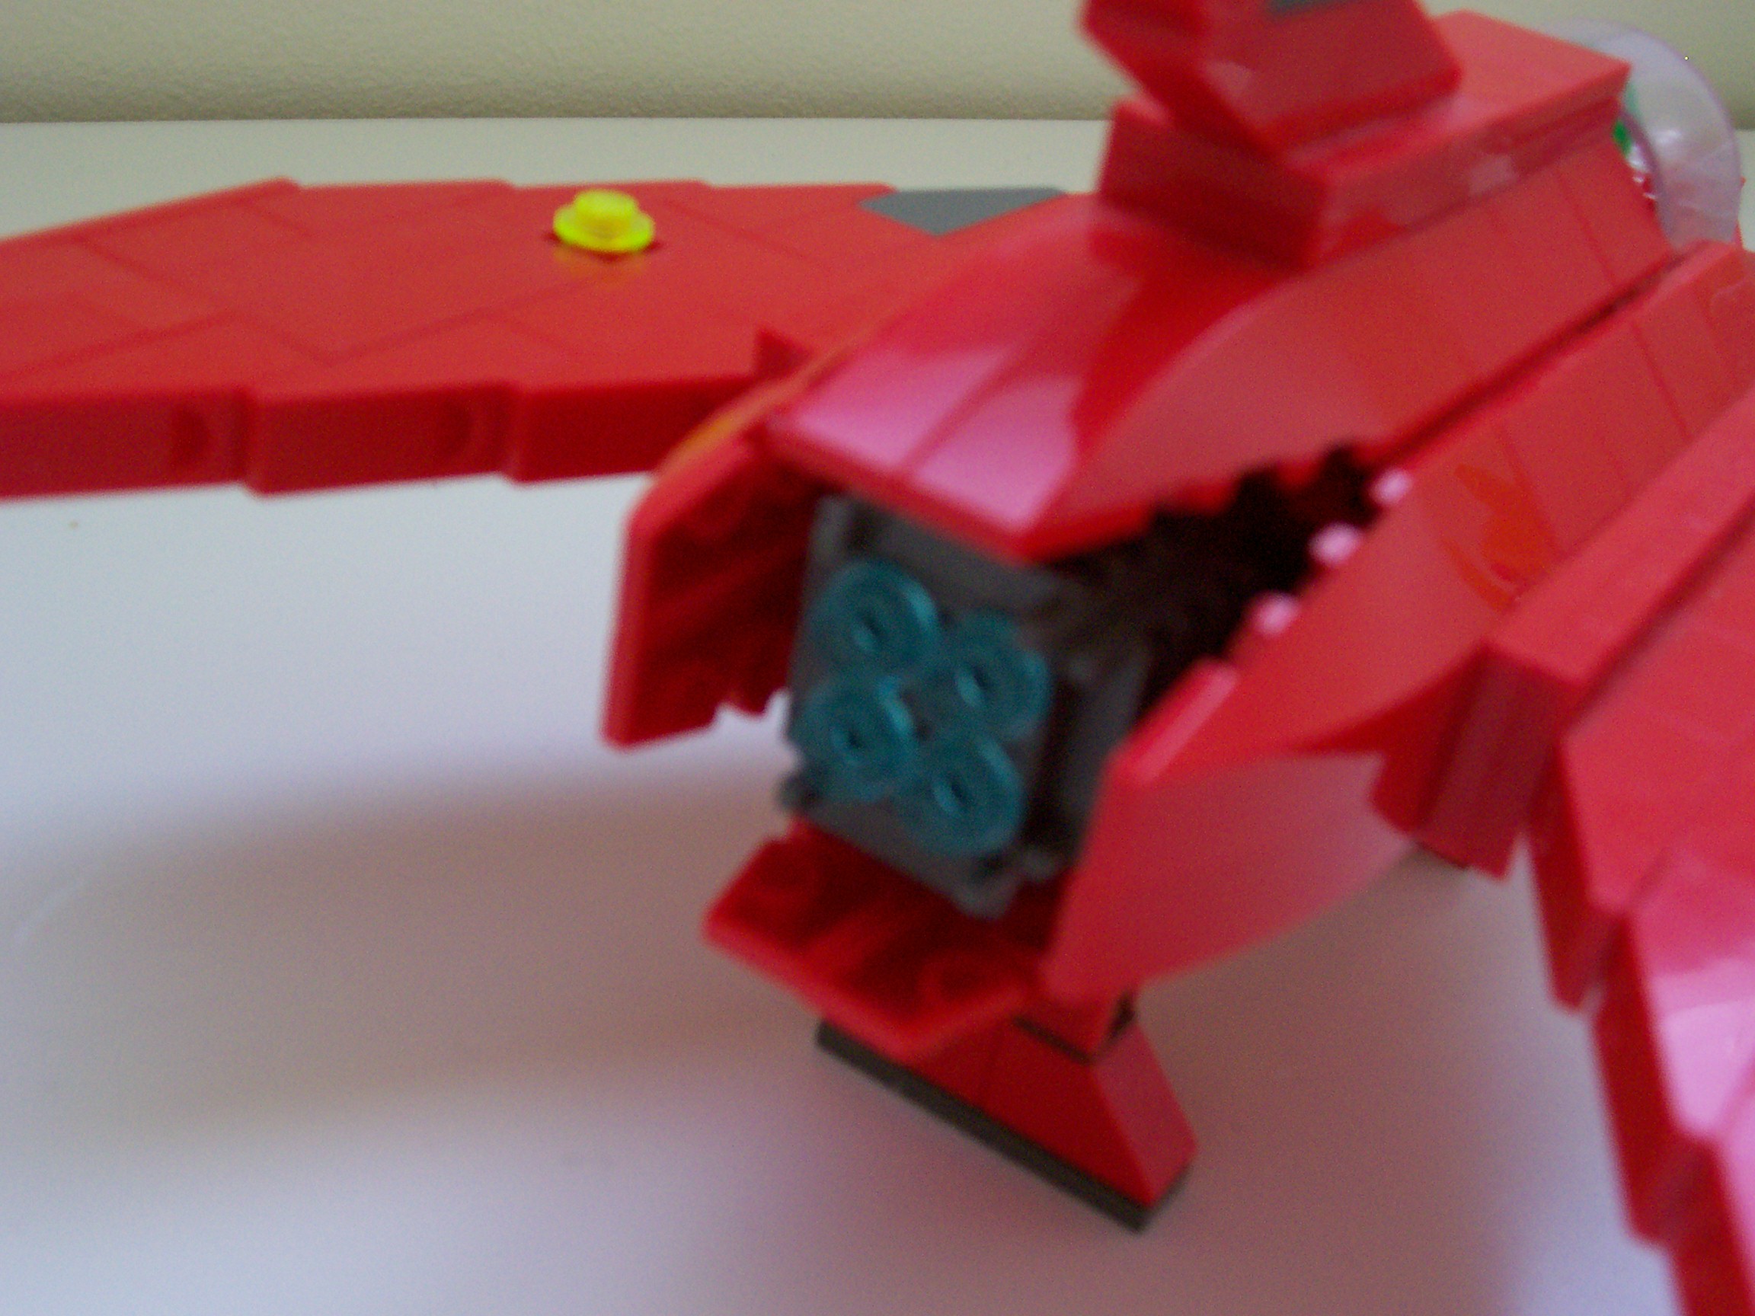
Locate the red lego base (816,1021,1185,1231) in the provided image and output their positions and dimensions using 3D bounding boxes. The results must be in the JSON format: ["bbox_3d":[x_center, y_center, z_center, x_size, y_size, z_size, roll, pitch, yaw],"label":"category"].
[{"bbox_3d":[0.012,0.033,0.177,0.032,0.013,0.009,26,33,25],"label":"red lego base"}]

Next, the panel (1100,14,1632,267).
[{"bbox_3d":[0.038,-0.040,0.158,0.016,0.006,0.064,26,33,25],"label":"panel"}]

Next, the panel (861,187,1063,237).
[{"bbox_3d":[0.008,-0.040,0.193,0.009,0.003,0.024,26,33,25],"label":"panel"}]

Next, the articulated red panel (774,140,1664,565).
[{"bbox_3d":[0.028,-0.028,0.150,0.032,0.010,0.096,26,33,25],"label":"articulated red panel"}]

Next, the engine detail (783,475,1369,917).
[{"bbox_3d":[0.010,0.000,0.138,0.022,0.024,0.027,26,33,25],"label":"engine detail"}]

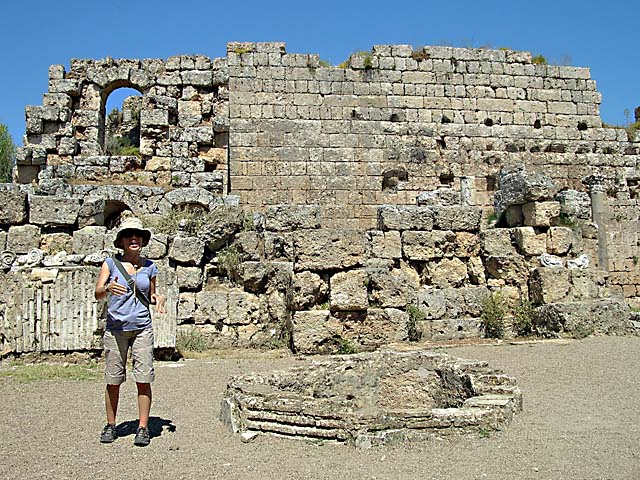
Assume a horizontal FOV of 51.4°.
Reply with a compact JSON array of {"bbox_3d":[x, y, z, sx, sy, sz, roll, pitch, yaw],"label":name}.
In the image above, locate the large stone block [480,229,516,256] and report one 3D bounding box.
[{"bbox_3d":[2.556,0.035,9.838,0.541,0.403,0.420,0,0,-9],"label":"large stone block"}]

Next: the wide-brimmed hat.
[{"bbox_3d":[-1.396,-0.052,4.970,0.270,0.180,0.290,-5,-5,-9],"label":"wide-brimmed hat"}]

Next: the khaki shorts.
[{"bbox_3d":[-1.475,0.883,5.150,0.380,0.440,0.270,0,1,-11],"label":"khaki shorts"}]

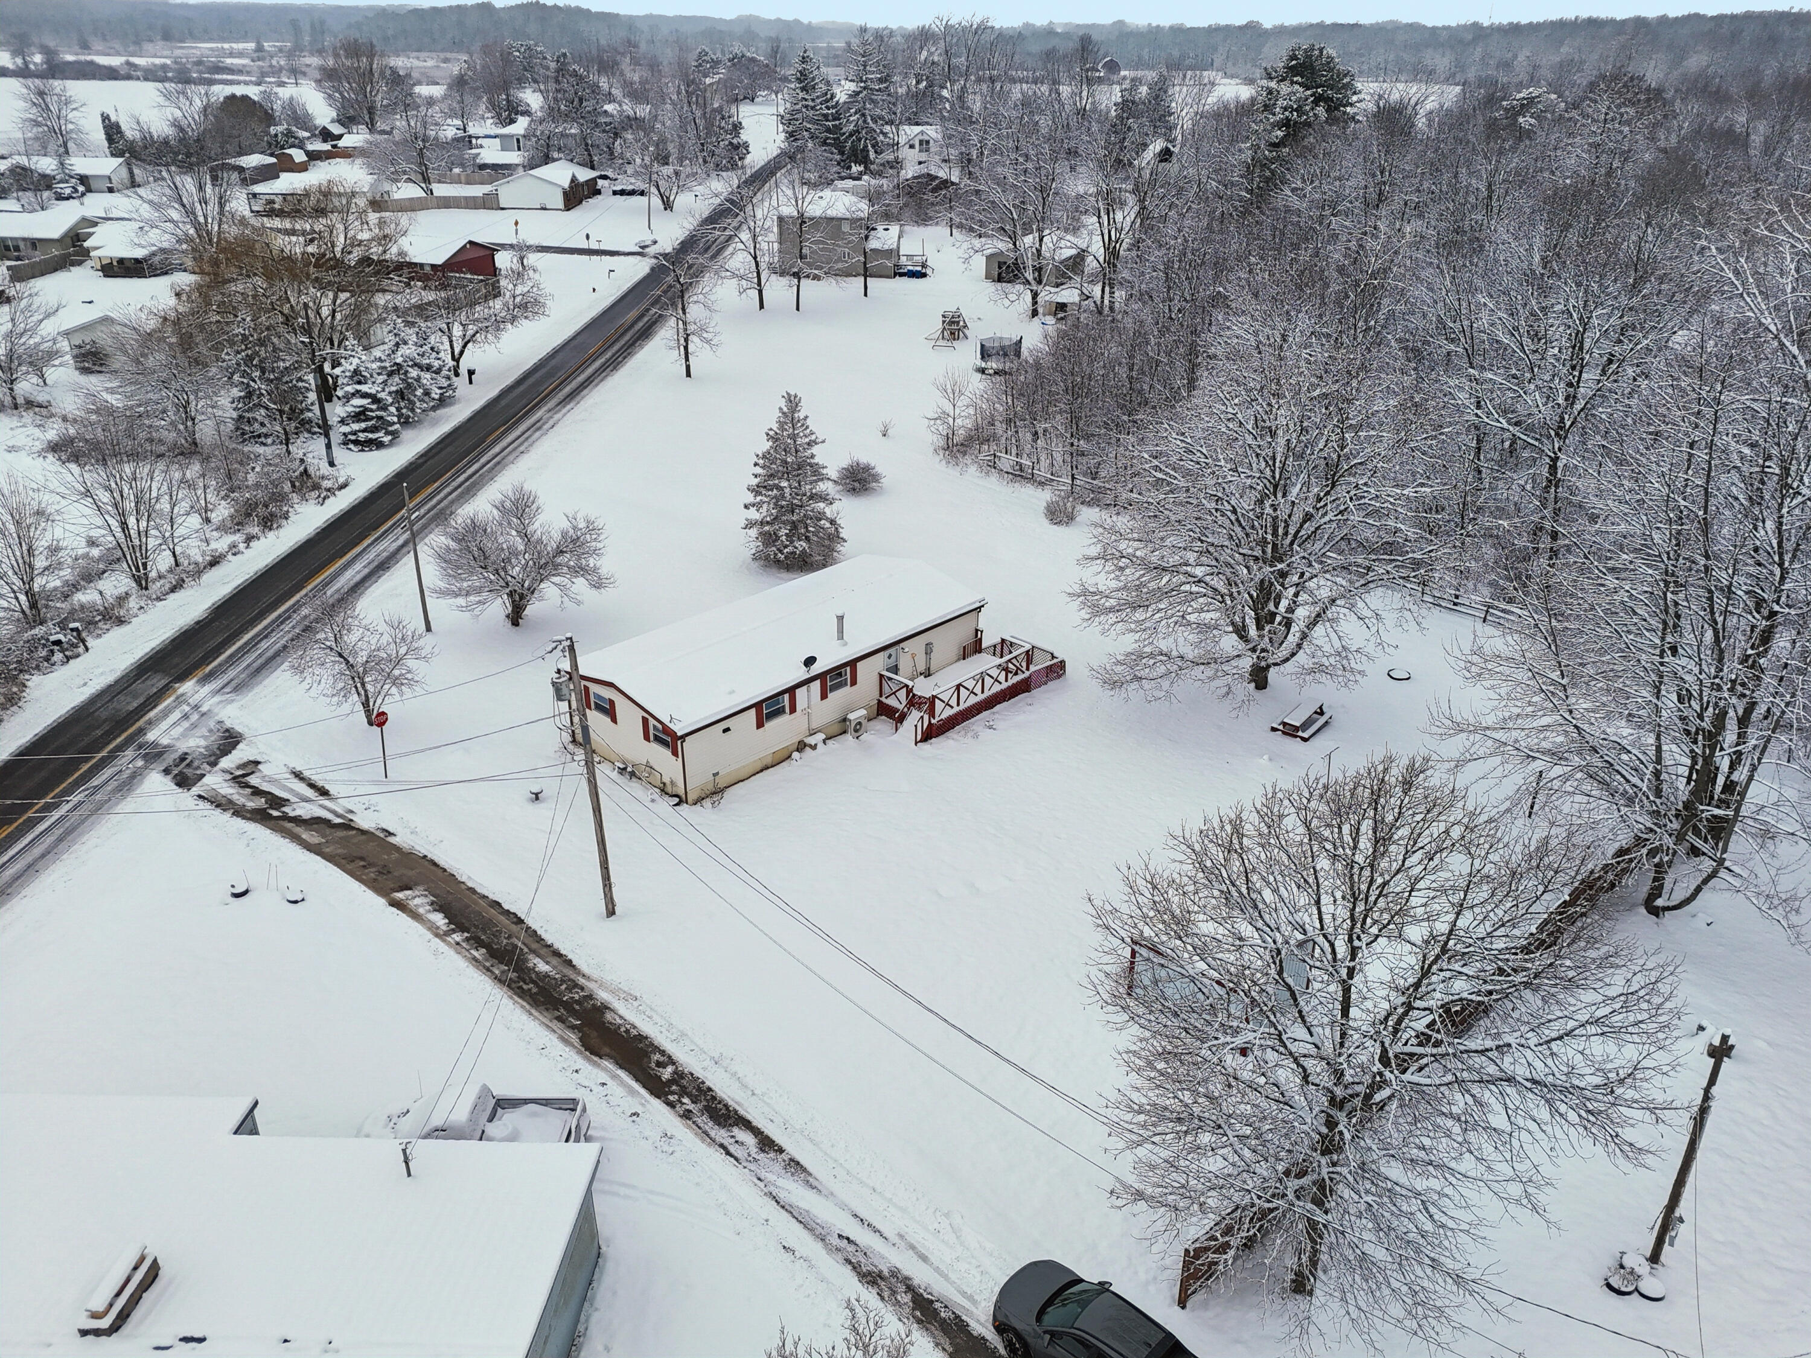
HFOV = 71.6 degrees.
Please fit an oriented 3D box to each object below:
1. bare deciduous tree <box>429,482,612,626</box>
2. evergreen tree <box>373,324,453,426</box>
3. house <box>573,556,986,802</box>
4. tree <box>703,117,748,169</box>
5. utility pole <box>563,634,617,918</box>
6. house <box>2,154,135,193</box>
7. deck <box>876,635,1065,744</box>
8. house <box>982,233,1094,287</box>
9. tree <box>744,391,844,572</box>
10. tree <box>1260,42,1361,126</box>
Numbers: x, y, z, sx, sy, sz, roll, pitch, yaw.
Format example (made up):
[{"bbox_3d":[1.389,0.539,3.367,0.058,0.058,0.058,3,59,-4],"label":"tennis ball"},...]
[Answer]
[{"bbox_3d":[-17.610,-5.583,57.760,7.900,6.800,7.600,0,28,0],"label":"bare deciduous tree"},{"bbox_3d":[-35.074,-22.093,89.157,5.500,6.700,5.500,0,27,0],"label":"evergreen tree"},{"bbox_3d":[-4.829,-0.848,50.916,7.316,3.720,16.142,24,36,38],"label":"house"},{"bbox_3d":[-34.177,-101.188,236.032,8.600,9.500,8.600,0,28,0],"label":"tree"},{"bbox_3d":[-9.436,3.130,37.800,0.400,10.000,0.400,0,28,0],"label":"utility pole"},{"bbox_3d":[-139.507,-84.398,209.115,18.720,5.330,9.020,0,27,0],"label":"house"},{"bbox_3d":[2.633,-0.171,52.375,3.290,2.200,9.260,24,35,38],"label":"deck"},{"bbox_3d":[14.025,-44.171,131.536,8.200,4.500,8.400,16,31,27],"label":"house"},{"bbox_3d":[-5.605,-10.435,64.499,4.900,8.800,4.900,0,27,0],"label":"tree"},{"bbox_3d":[45.430,-60.058,143.609,11.600,22.800,11.500,0,28,0],"label":"tree"}]

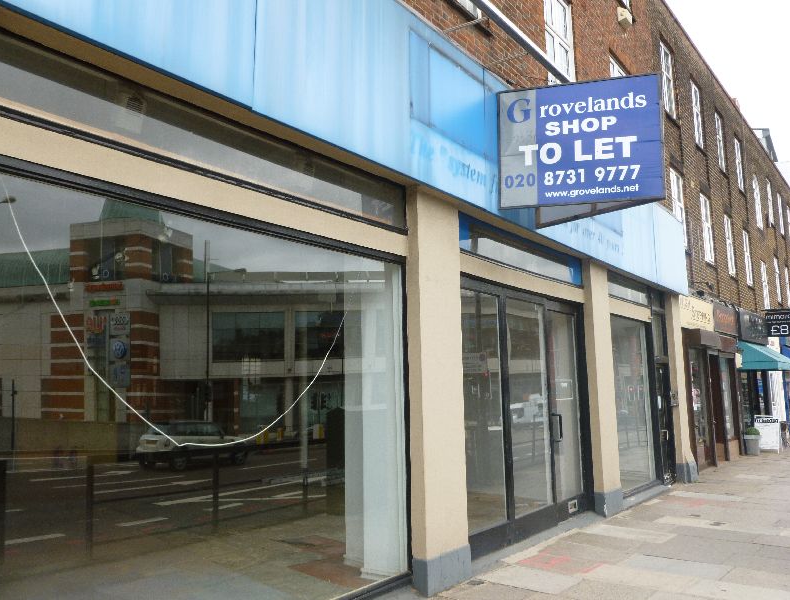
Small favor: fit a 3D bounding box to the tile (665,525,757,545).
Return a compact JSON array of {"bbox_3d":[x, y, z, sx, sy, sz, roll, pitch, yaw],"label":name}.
[{"bbox_3d":[3.459,2.584,7.053,0.781,0.050,0.568,-7,-10,37],"label":"tile"}]

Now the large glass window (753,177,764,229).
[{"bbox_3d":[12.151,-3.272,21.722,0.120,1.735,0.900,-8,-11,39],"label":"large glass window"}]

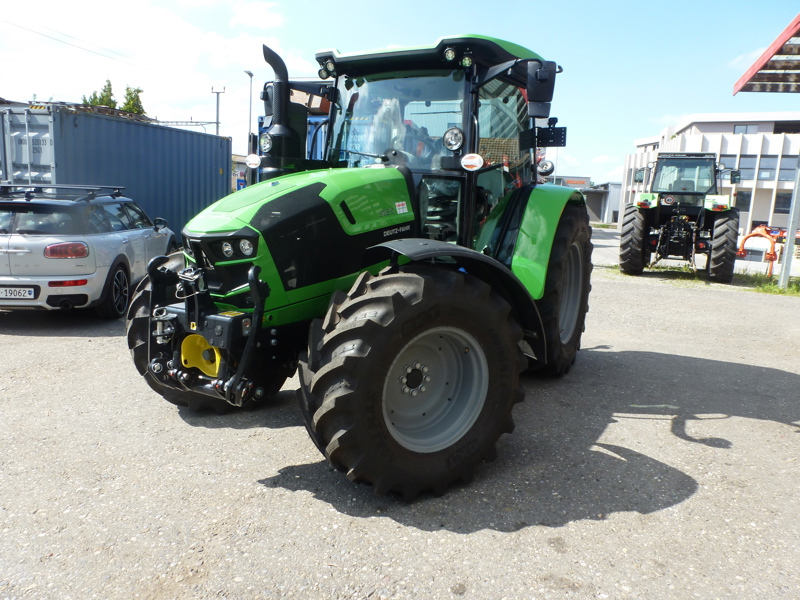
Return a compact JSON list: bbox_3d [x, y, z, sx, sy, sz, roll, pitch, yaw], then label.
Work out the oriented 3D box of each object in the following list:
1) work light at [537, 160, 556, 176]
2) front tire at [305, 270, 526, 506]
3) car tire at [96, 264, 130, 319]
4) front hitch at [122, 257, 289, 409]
[{"bbox_3d":[1.259,-1.138,4.800,0.145,0.140,0.100,9,-10,34],"label":"work light"},{"bbox_3d":[0.093,0.434,3.060,1.210,1.200,0.470,-3,10,-31],"label":"front tire"},{"bbox_3d":[-3.401,-0.095,6.550,0.225,0.635,0.640,2,9,-7],"label":"car tire"},{"bbox_3d":[-0.972,0.141,2.988,0.870,0.700,0.450,9,11,34],"label":"front hitch"}]

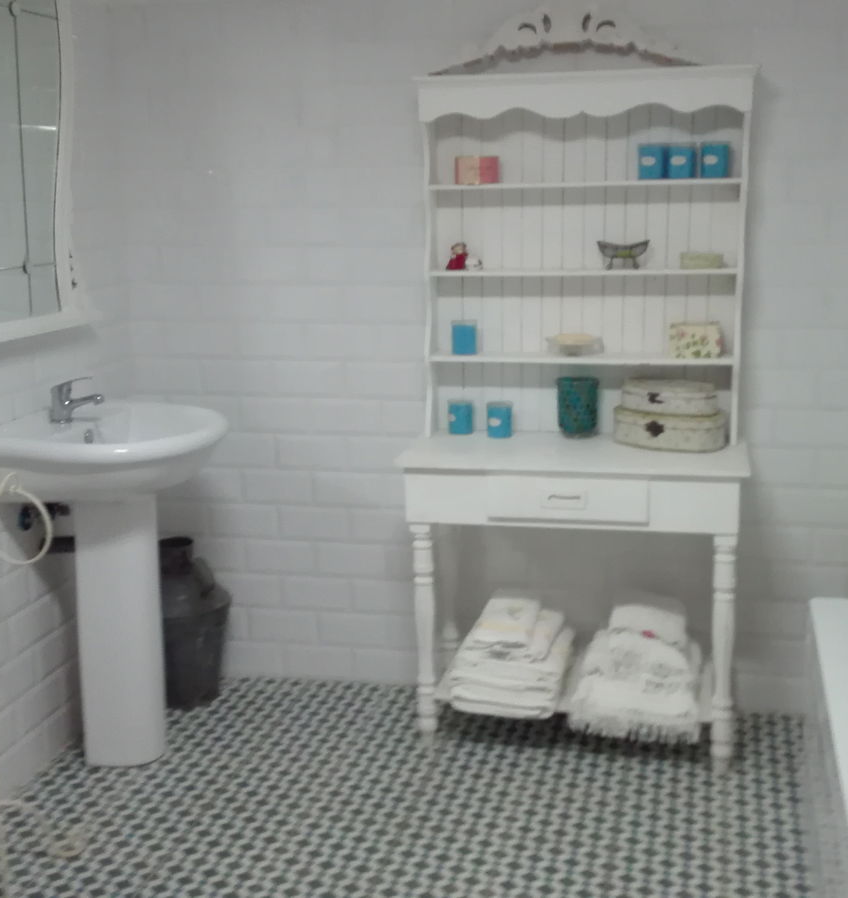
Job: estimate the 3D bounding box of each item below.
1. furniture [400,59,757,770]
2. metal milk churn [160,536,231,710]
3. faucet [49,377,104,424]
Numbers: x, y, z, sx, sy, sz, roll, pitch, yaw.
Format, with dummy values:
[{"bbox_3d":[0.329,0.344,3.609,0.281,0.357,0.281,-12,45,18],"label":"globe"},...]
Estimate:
[{"bbox_3d":[0.369,-0.073,2.808,0.810,1.640,0.370,1,12,11],"label":"furniture"},{"bbox_3d":[-0.679,0.480,3.172,0.270,0.455,0.270,2,12,14],"label":"metal milk churn"},{"bbox_3d":[-0.786,-0.116,2.629,0.140,0.115,0.052,2,12,14],"label":"faucet"}]

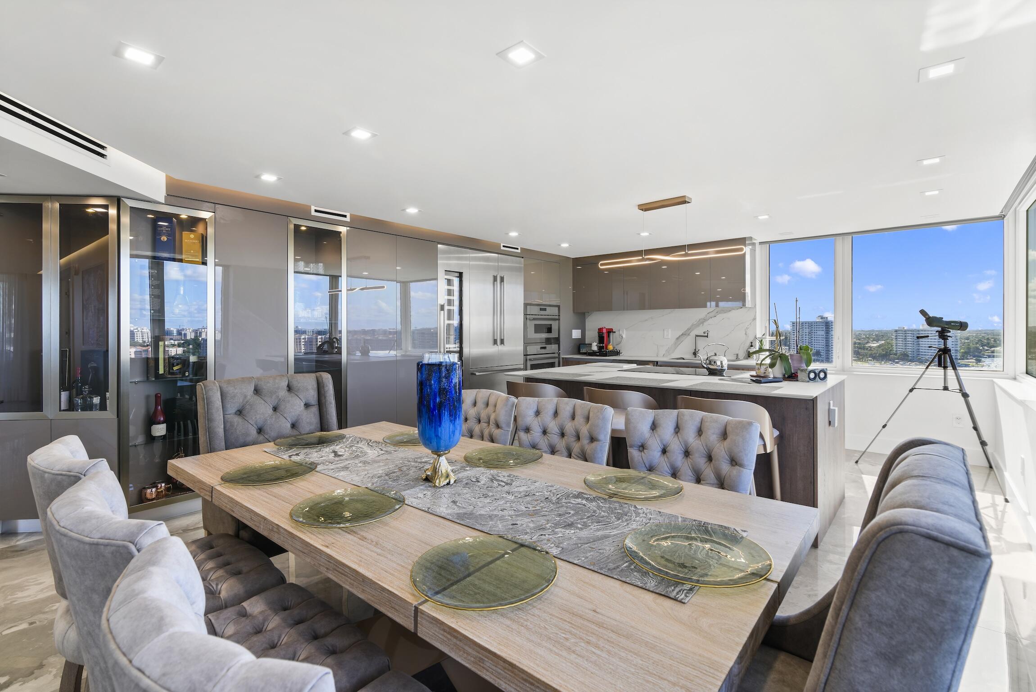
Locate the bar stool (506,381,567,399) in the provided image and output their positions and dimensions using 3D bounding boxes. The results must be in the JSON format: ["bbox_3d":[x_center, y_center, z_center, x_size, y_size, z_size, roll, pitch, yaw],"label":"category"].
[{"bbox_3d":[0.201,0.743,3.990,0.510,0.880,0.510,1,2,42],"label":"bar stool"}]

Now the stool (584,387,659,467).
[{"bbox_3d":[0.761,0.760,3.487,0.510,0.880,0.510,1,2,42],"label":"stool"}]

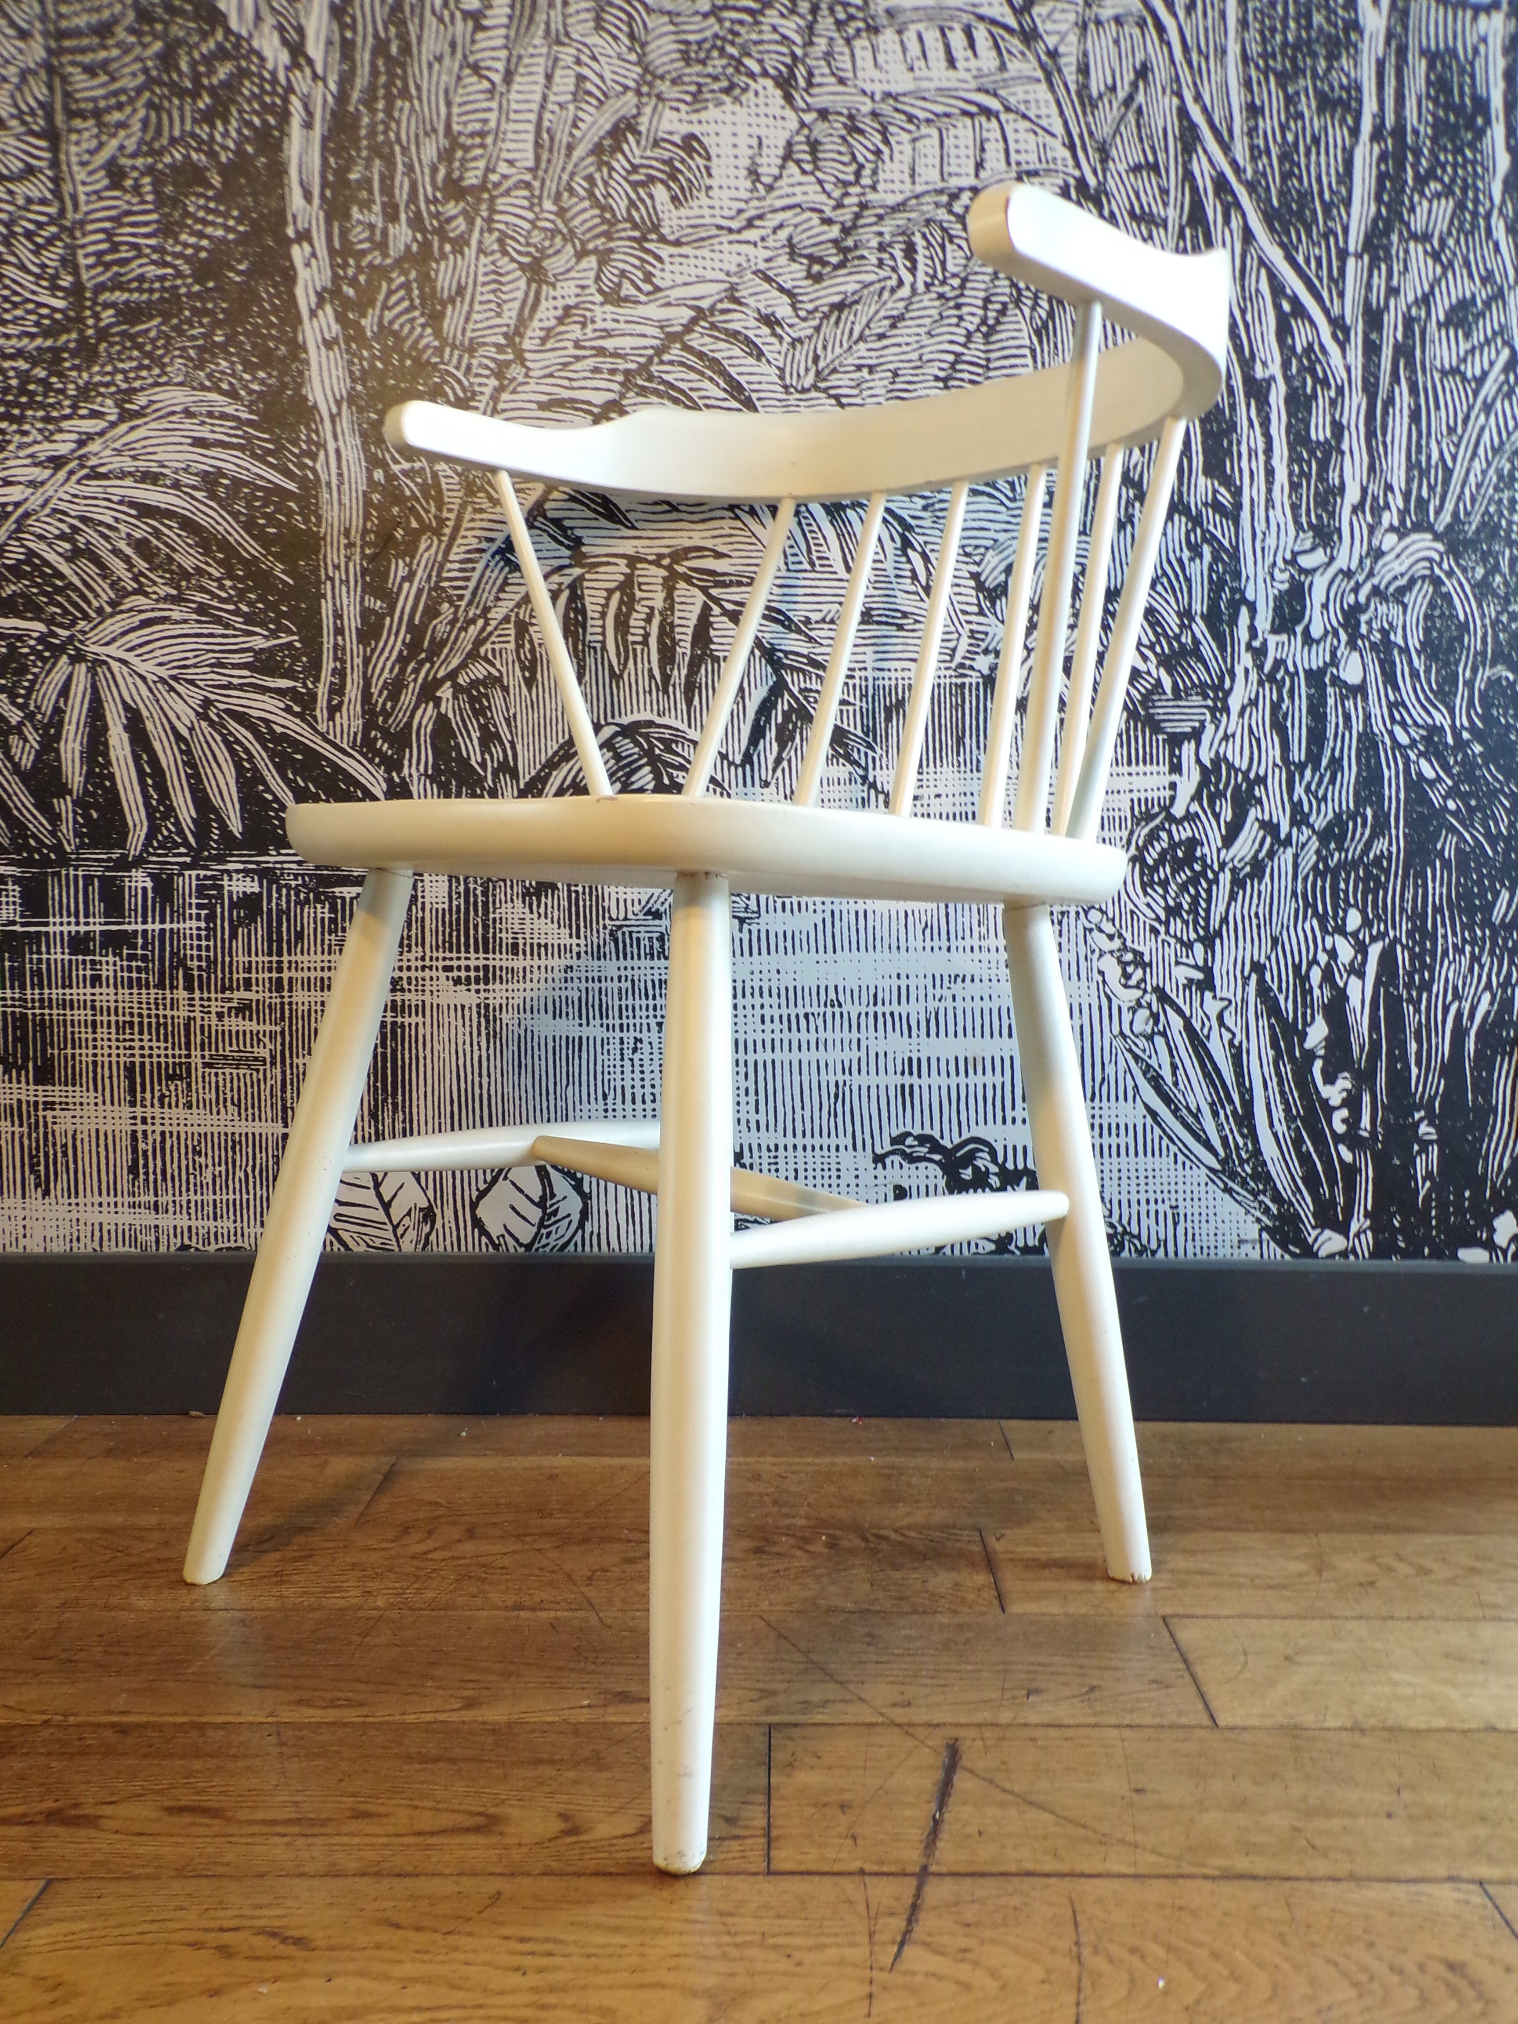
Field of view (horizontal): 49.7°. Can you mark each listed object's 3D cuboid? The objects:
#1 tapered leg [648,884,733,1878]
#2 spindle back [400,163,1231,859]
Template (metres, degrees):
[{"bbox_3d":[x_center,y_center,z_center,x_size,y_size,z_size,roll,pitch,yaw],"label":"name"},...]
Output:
[{"bbox_3d":[-0.030,0.147,0.728,0.037,0.434,0.037,1,-11,0],"label":"tapered leg"},{"bbox_3d":[0.053,-0.258,1.024,0.496,0.330,0.355,4,6,44],"label":"spindle back"}]

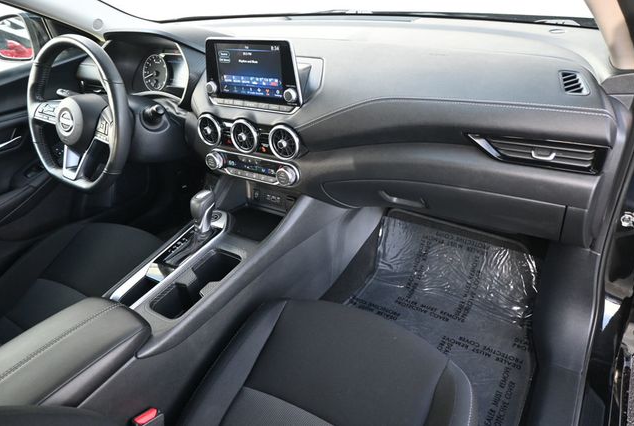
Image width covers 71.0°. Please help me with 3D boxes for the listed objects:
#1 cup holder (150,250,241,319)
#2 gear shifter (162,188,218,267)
[{"bbox_3d":[-0.232,0.166,0.902,0.090,0.075,0.185,14,37,28],"label":"cup holder"},{"bbox_3d":[-0.280,0.027,0.969,0.058,0.112,0.148,14,37,28],"label":"gear shifter"}]

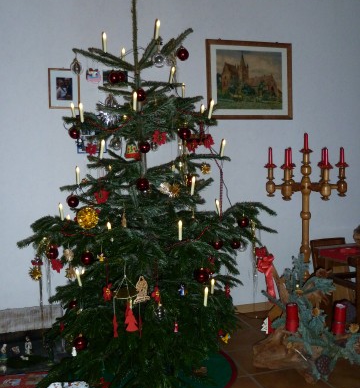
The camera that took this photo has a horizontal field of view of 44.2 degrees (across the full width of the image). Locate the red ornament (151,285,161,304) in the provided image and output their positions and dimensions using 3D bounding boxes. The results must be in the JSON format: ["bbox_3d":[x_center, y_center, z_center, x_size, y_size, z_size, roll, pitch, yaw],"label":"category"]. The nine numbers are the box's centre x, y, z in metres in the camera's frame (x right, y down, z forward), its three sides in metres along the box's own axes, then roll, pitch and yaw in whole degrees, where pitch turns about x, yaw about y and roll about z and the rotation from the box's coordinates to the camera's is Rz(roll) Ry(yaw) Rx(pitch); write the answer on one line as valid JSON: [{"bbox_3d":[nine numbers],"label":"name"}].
[{"bbox_3d":[-0.105,0.430,1.900,0.028,0.077,0.074,1,4,41],"label":"red ornament"}]

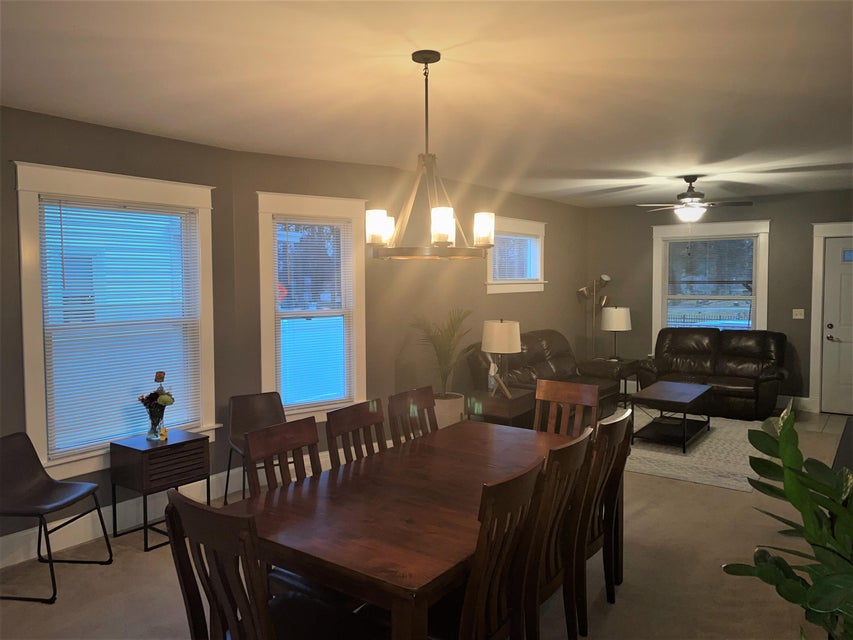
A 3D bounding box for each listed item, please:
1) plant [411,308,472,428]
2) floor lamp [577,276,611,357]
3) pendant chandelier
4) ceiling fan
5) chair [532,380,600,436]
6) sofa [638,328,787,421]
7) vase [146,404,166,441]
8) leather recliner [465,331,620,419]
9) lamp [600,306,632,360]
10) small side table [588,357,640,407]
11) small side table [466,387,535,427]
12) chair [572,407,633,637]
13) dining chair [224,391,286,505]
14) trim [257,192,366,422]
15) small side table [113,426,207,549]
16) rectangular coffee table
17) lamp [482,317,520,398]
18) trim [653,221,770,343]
[{"bbox_3d":[0.153,0.540,5.701,0.520,1.330,0.520,0,3,0],"label":"plant"},{"bbox_3d":[2.290,0.208,8.732,0.450,1.642,0.420,1,4,19],"label":"floor lamp"},{"bbox_3d":[0.005,-0.714,2.825,0.580,0.882,0.580,0,4,0],"label":"pendant chandelier"},{"bbox_3d":[2.559,-1.171,6.221,1.240,0.440,1.240,2,4,37],"label":"ceiling fan"},{"bbox_3d":[0.703,0.875,3.718,0.460,0.970,0.540,2,5,37],"label":"chair"},{"bbox_3d":[3.423,0.601,7.659,1.600,0.950,0.940,2,4,37],"label":"sofa"},{"bbox_3d":[-1.707,0.635,4.013,0.125,0.215,0.125,2,4,37],"label":"vase"},{"bbox_3d":[1.368,0.641,7.049,0.940,0.960,2.200,2,4,37],"label":"leather recliner"},{"bbox_3d":[2.427,0.168,8.282,0.400,0.677,0.400,2,5,37],"label":"lamp"},{"bbox_3d":[2.331,0.787,8.020,0.520,0.540,0.440,2,4,37],"label":"small side table"},{"bbox_3d":[0.691,0.937,5.705,0.420,0.540,0.540,2,4,37],"label":"small side table"},{"bbox_3d":[0.637,0.888,3.015,0.560,0.960,0.450,2,4,37],"label":"chair"},{"bbox_3d":[-1.135,0.933,4.472,0.460,0.790,0.520,-3,4,-31],"label":"dining chair"},{"bbox_3d":[-0.873,-0.074,5.194,1.010,1.850,0.100,-3,4,-36],"label":"trim"},{"bbox_3d":[-1.634,1.034,3.985,0.343,0.584,0.452,2,4,37],"label":"small side table"},{"bbox_3d":[2.471,0.944,6.391,0.520,0.460,1.100,2,4,35],"label":"rectangular coffee table"},{"bbox_3d":[0.691,0.335,5.826,0.360,0.681,0.360,0,4,0],"label":"lamp"},{"bbox_3d":[3.565,-0.299,8.164,1.420,1.850,0.100,2,5,37],"label":"trim"}]

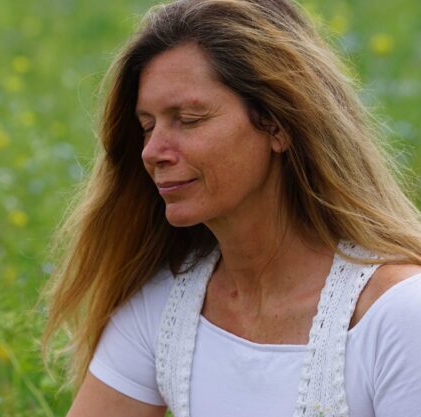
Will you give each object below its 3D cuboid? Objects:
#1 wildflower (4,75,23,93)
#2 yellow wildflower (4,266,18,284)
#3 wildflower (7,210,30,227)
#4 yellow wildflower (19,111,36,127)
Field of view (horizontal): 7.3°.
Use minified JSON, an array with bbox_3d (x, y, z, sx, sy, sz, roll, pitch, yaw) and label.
[{"bbox_3d":[-0.374,-0.237,6.300,0.031,0.031,0.028,0,8,0],"label":"wildflower"},{"bbox_3d":[-0.276,0.093,4.600,0.018,0.022,0.018,0,8,0],"label":"yellow wildflower"},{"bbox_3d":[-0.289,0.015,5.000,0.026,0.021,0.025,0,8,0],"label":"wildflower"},{"bbox_3d":[-0.326,-0.160,5.900,0.029,0.026,0.026,0,8,0],"label":"yellow wildflower"}]

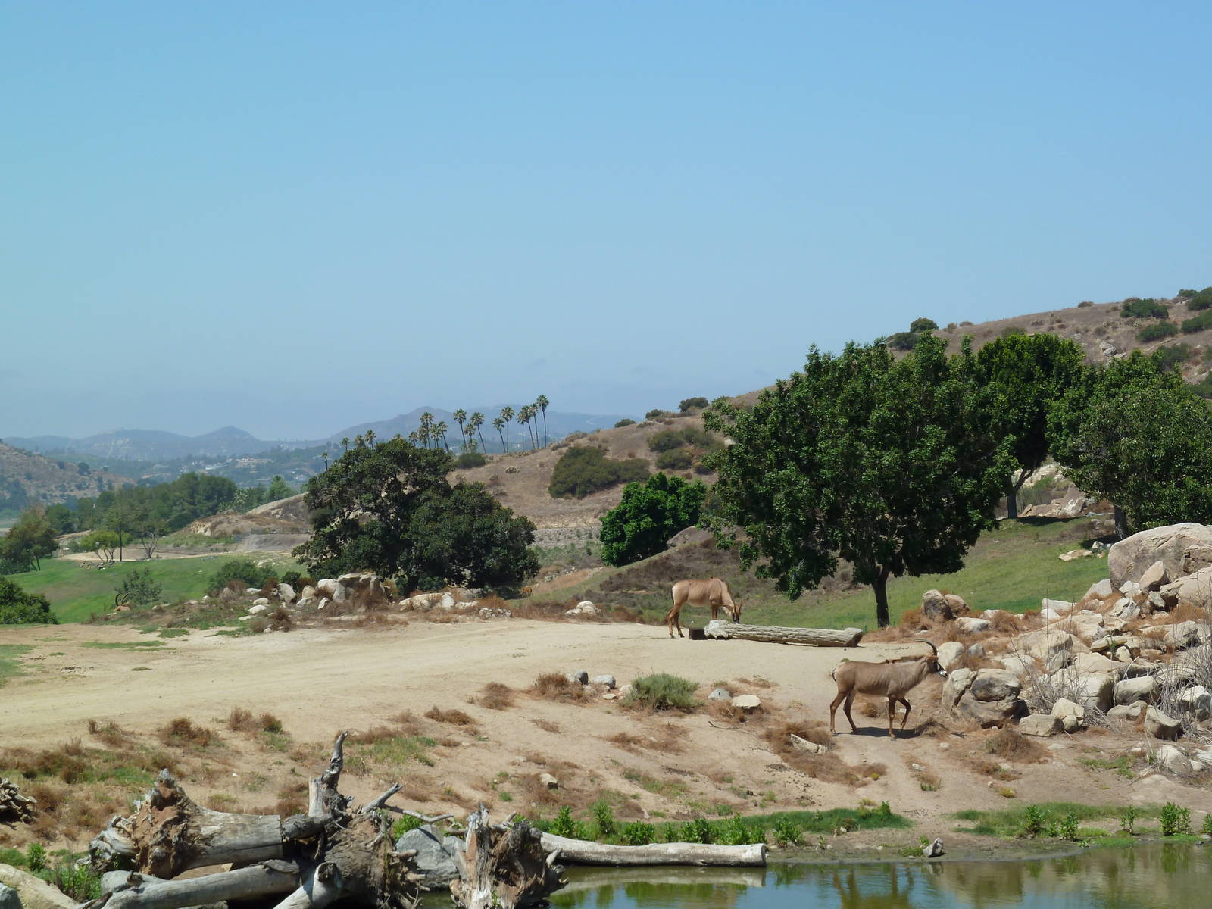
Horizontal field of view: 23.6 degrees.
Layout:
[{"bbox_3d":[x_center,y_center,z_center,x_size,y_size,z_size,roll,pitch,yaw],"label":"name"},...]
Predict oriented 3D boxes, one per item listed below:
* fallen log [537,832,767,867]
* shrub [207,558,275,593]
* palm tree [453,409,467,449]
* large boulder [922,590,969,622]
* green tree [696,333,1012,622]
[{"bbox_3d":[0.623,5.856,43.000,3.500,0.480,0.420,0,0,0],"label":"fallen log"},{"bbox_3d":[-11.334,3.783,90.000,2.050,1.200,1.800,0,0,0],"label":"shrub"},{"bbox_3d":[-30.107,-4.873,600.000,2.932,8.827,2.932,0,0,0],"label":"palm tree"},{"bbox_3d":[7.417,3.310,63.500,1.035,0.683,0.800,0,0,0],"label":"large boulder"},{"bbox_3d":[6.686,0.715,77.000,8.179,7.778,7.770,0,0,0],"label":"green tree"}]

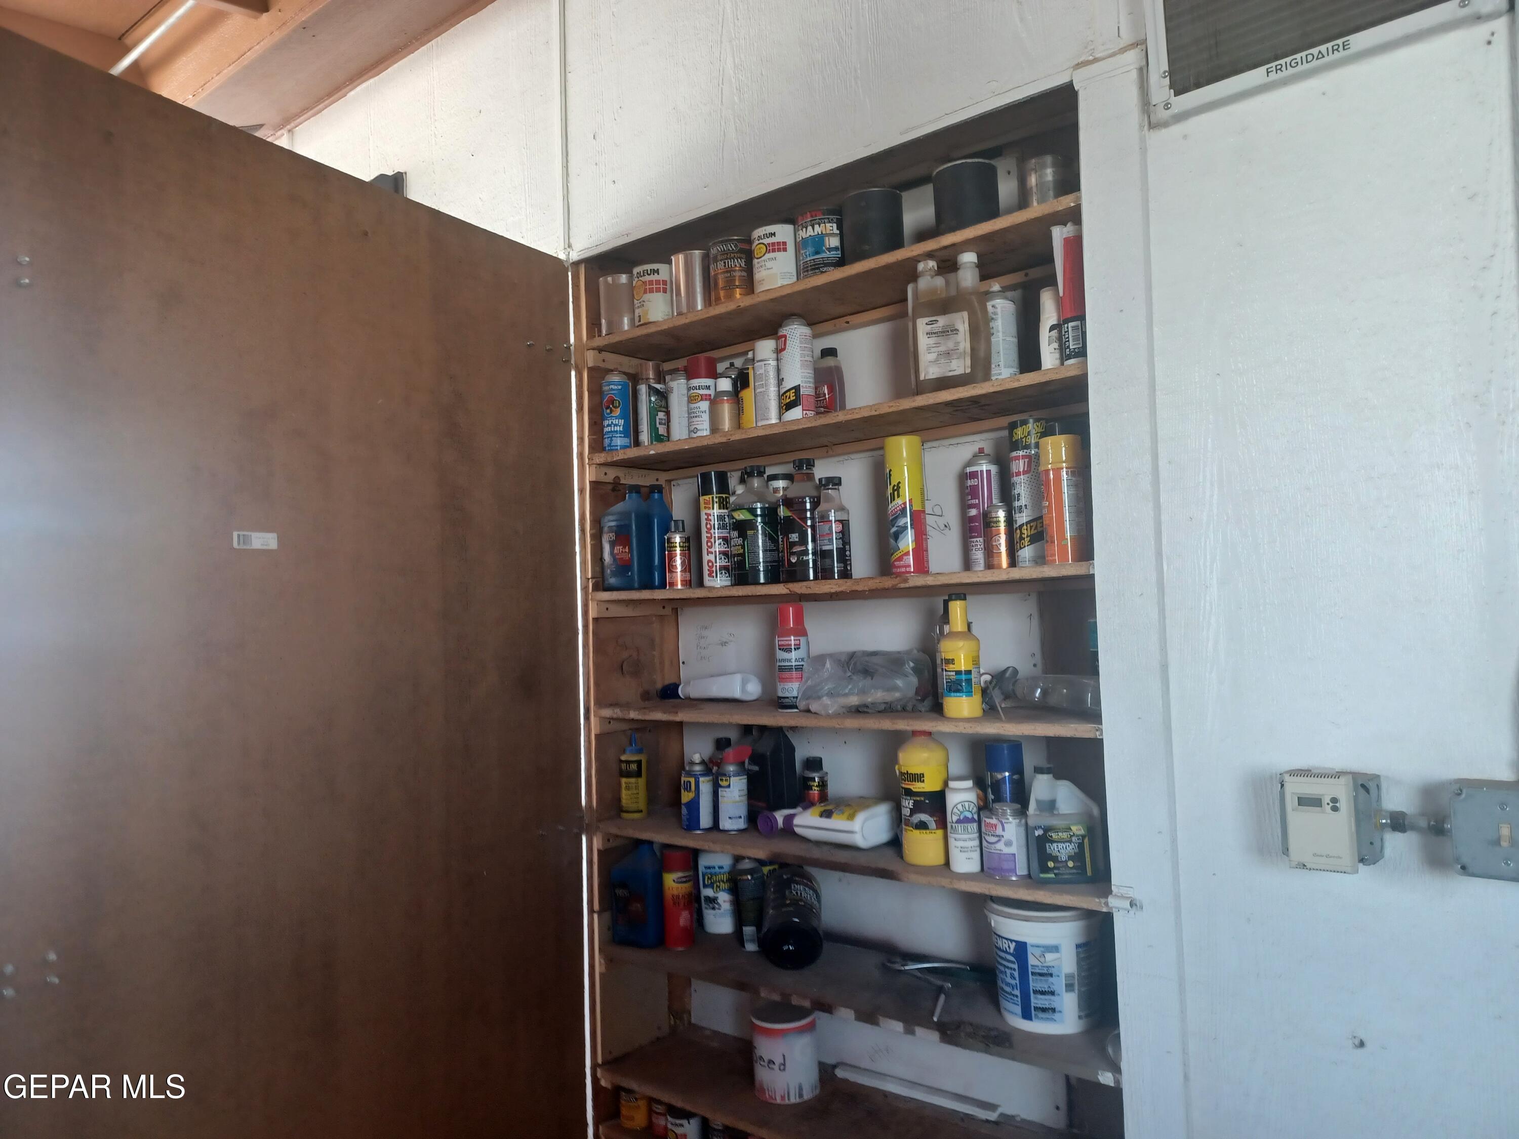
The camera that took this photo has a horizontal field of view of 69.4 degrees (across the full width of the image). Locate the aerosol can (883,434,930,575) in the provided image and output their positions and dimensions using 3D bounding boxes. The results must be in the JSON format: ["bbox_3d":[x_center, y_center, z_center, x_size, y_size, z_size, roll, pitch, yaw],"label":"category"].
[{"bbox_3d":[0.264,-0.112,1.968,0.067,0.248,0.067,-2,-3,0],"label":"aerosol can"}]

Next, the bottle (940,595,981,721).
[{"bbox_3d":[0.356,0.153,1.937,0.069,0.215,0.067,-5,-5,40],"label":"bottle"}]

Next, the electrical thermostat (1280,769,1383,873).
[{"bbox_3d":[0.696,0.306,1.342,0.103,0.109,0.076,-4,-4,41],"label":"electrical thermostat"}]

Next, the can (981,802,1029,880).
[{"bbox_3d":[0.396,0.436,1.766,0.072,0.109,0.072,-2,-3,0],"label":"can"}]

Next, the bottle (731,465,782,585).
[{"bbox_3d":[-0.008,-0.085,2.149,0.096,0.233,0.096,-2,-4,0],"label":"bottle"}]

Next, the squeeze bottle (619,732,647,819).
[{"bbox_3d":[-0.290,0.473,2.515,0.062,0.189,0.062,-2,-3,0],"label":"squeeze bottle"}]

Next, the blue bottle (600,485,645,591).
[{"bbox_3d":[-0.302,-0.064,2.510,0.110,0.240,0.067,-4,-4,40],"label":"blue bottle"}]

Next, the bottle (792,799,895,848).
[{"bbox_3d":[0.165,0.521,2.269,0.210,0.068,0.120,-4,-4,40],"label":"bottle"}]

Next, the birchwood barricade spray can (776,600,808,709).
[{"bbox_3d":[0.066,0.174,2.129,0.060,0.210,0.060,-2,-4,0],"label":"birchwood barricade spray can"}]

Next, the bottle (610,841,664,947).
[{"bbox_3d":[-0.267,0.710,2.410,0.104,0.226,0.058,-3,-4,29],"label":"bottle"}]

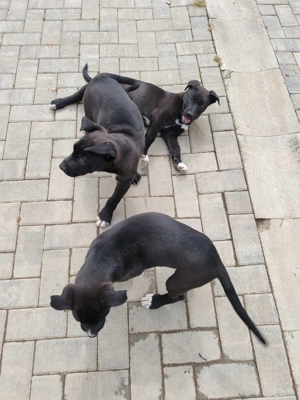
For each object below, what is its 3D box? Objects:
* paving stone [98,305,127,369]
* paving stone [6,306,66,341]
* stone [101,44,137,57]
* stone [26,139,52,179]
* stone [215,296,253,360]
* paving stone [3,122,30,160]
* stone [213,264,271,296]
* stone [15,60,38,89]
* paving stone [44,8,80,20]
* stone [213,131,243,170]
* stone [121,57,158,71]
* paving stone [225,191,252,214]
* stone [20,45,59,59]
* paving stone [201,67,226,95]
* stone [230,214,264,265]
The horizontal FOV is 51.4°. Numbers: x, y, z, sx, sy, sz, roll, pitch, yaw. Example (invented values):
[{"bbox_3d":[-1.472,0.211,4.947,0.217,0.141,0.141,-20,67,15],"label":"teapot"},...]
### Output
[{"bbox_3d":[-0.125,0.463,1.073,0.101,0.060,0.202,-2,64,-2],"label":"paving stone"},{"bbox_3d":[-0.385,0.431,1.083,0.202,0.060,0.101,-3,64,-3],"label":"paving stone"},{"bbox_3d":[-0.163,-0.766,1.653,0.199,0.060,0.098,-3,64,-3],"label":"stone"},{"bbox_3d":[-0.478,-0.167,1.375,0.099,0.060,0.200,-2,64,-2],"label":"stone"},{"bbox_3d":[0.281,0.437,1.072,0.098,0.060,0.199,-3,64,-3],"label":"stone"},{"bbox_3d":[-0.590,-0.252,1.414,0.099,0.060,0.200,-2,64,-2],"label":"paving stone"},{"bbox_3d":[0.322,0.299,1.141,0.199,0.060,0.098,-3,64,-3],"label":"stone"},{"bbox_3d":[-0.606,-0.609,1.563,0.098,0.060,0.199,-3,64,-3],"label":"stone"},{"bbox_3d":[-0.495,-1.043,1.805,0.202,0.060,0.101,-4,64,-3],"label":"paving stone"},{"bbox_3d":[0.343,-0.209,1.413,0.101,0.060,0.202,-3,64,-3],"label":"stone"},{"bbox_3d":[-0.057,-0.692,1.642,0.202,0.060,0.101,-2,64,-2],"label":"stone"},{"bbox_3d":[0.360,0.024,1.299,0.101,0.060,0.101,-4,64,-3],"label":"paving stone"},{"bbox_3d":[-0.566,-0.747,1.632,0.199,0.060,0.098,-3,64,-3],"label":"stone"},{"bbox_3d":[0.316,-0.586,1.601,0.099,0.060,0.200,-3,64,-3],"label":"paving stone"},{"bbox_3d":[0.362,0.161,1.210,0.098,0.060,0.199,-3,64,-3],"label":"stone"}]

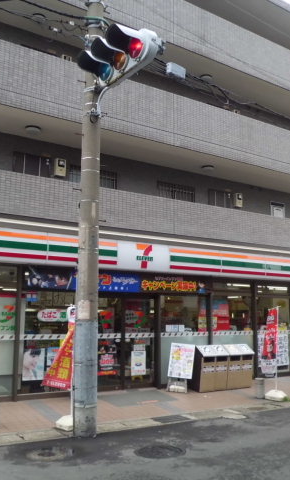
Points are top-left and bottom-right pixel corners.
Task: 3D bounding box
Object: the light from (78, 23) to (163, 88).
[{"bbox_3d":[-0.379,-2.391,6.347,0.550,0.420,1.220,6,-12,-32],"label":"light"}]

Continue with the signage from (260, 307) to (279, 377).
[{"bbox_3d":[2.665,2.198,10.408,0.120,1.431,0.450,6,-12,-32],"label":"signage"}]

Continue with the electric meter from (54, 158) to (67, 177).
[{"bbox_3d":[-2.269,-1.946,12.954,0.240,0.440,0.130,6,-12,-32],"label":"electric meter"}]

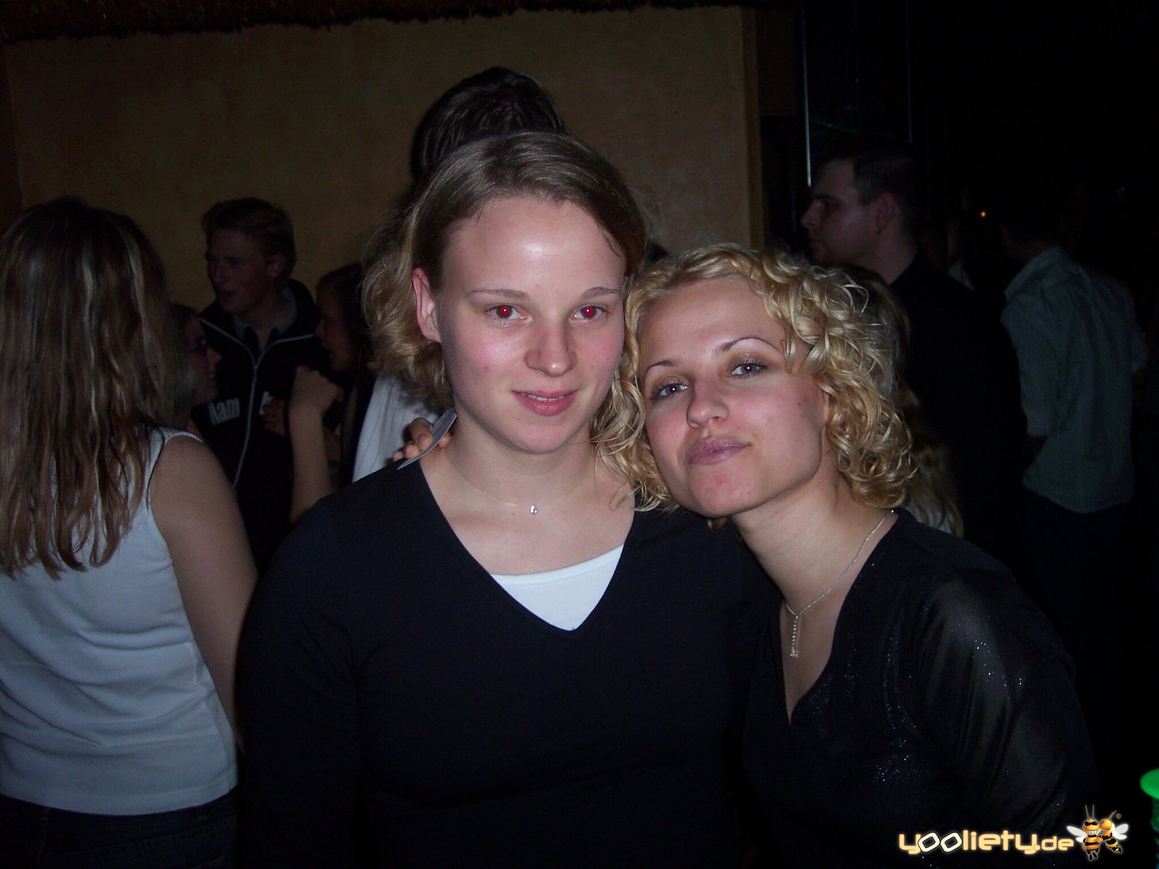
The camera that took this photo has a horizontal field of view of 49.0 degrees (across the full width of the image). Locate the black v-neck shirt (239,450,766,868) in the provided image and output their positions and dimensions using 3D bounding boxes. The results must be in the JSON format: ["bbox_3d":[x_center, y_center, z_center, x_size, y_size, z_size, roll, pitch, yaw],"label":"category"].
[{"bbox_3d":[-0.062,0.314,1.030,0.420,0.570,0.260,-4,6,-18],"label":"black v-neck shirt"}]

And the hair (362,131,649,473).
[{"bbox_3d":[-0.060,-0.105,0.985,0.205,0.260,0.220,-4,6,-14],"label":"hair"}]

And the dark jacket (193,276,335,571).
[{"bbox_3d":[-0.703,0.017,2.780,0.480,0.700,0.300,-2,6,5],"label":"dark jacket"}]

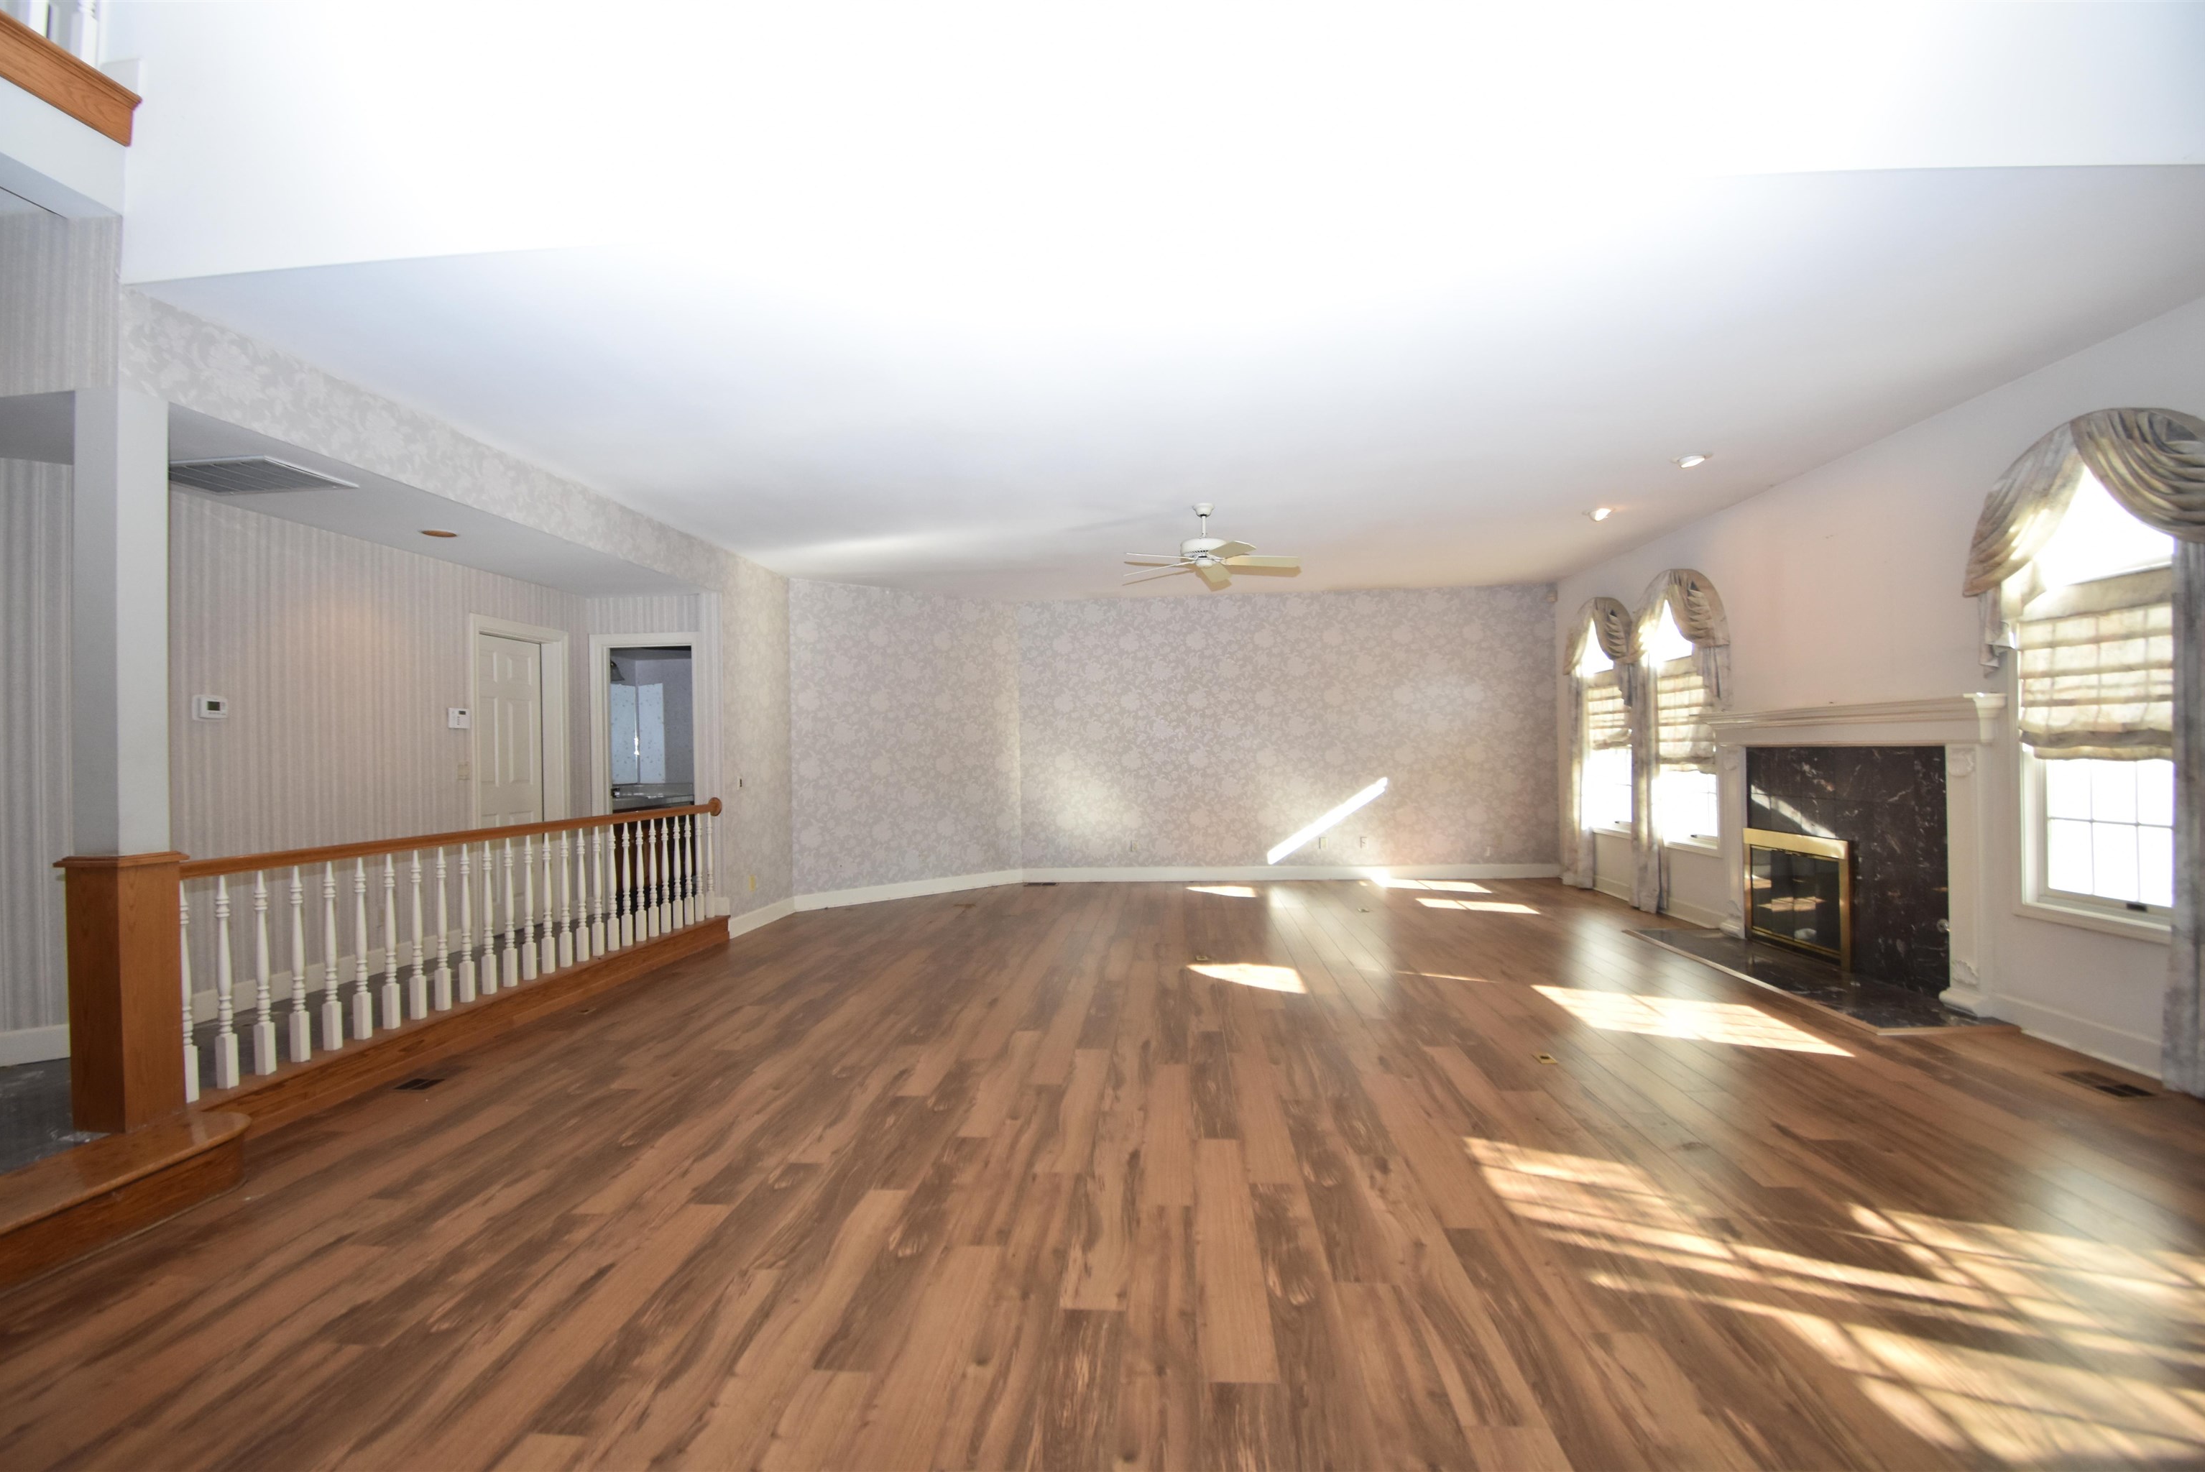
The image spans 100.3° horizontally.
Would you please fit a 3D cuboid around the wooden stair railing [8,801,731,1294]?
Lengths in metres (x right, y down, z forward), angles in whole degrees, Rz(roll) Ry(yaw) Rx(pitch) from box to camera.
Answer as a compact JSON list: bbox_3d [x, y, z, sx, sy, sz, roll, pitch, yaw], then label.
[{"bbox_3d":[-3.005,0.994,4.698,0.620,1.060,4.450,-1,-1,5],"label":"wooden stair railing"}]

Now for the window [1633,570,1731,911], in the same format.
[{"bbox_3d":[4.370,0.079,7.020,0.200,2.640,1.440,-1,-1,5],"label":"window"}]

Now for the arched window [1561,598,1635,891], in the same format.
[{"bbox_3d":[4.533,0.113,8.425,0.190,2.670,1.110,-1,-1,5],"label":"arched window"}]

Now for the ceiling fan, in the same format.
[{"bbox_3d":[0.668,-1.313,5.992,1.214,0.410,1.214,-1,-1,5],"label":"ceiling fan"}]

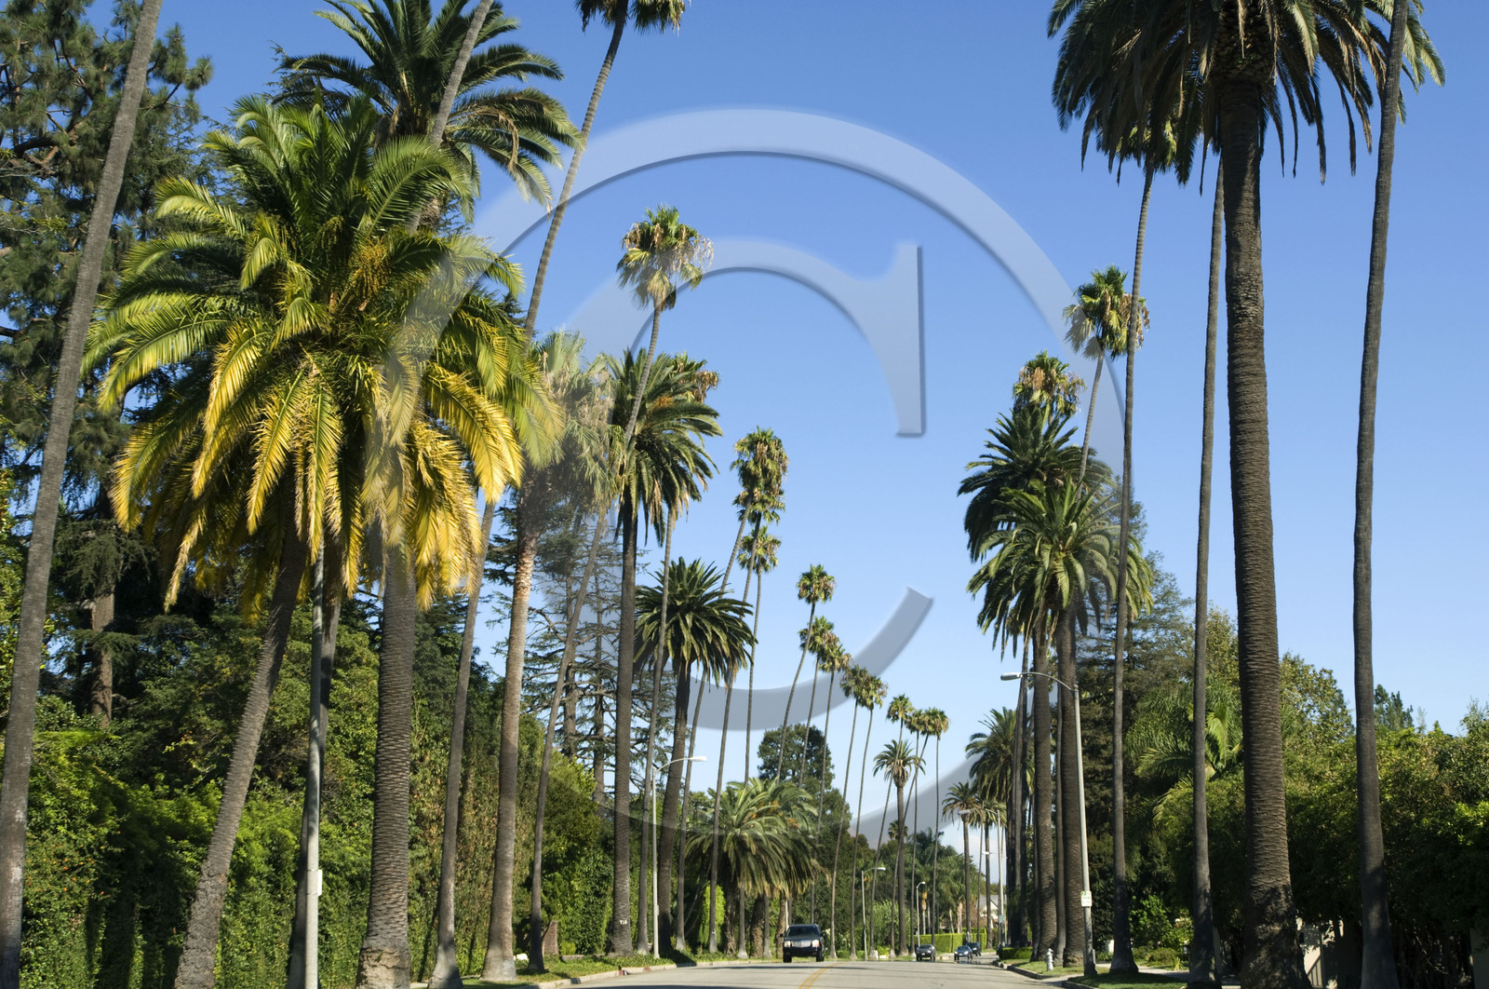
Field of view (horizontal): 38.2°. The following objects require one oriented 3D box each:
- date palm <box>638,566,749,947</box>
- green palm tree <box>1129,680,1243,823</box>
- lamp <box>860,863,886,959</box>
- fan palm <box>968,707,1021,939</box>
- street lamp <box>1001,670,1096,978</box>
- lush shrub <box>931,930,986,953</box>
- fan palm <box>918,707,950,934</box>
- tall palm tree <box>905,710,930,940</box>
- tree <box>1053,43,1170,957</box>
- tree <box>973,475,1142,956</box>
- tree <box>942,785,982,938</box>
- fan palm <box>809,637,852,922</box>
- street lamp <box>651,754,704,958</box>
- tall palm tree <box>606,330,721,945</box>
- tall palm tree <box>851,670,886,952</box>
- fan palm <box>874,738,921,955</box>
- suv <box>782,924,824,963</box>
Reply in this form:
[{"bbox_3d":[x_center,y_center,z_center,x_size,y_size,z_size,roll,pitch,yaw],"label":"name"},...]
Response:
[{"bbox_3d":[-2.431,12.771,105.957,5.638,19.600,5.638,-1,-12,0],"label":"date palm"},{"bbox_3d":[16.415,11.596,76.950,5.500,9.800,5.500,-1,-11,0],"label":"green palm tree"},{"bbox_3d":[12.751,40.584,208.696,2.400,9.000,0.350,-4,-12,11],"label":"lamp"},{"bbox_3d":[18.774,23.563,151.687,5.940,16.970,6.000,-1,-11,0],"label":"fan palm"},{"bbox_3d":[9.105,9.820,64.499,2.529,9.110,0.380,-2,-12,5],"label":"street lamp"},{"bbox_3d":[27.977,58.229,280.000,7.000,2.800,3.000,1,-12,-10],"label":"lush shrub"},{"bbox_3d":[23.464,40.595,260.955,3.561,29.630,3.561,-1,-12,0],"label":"fan palm"},{"bbox_3d":[20.598,39.639,252.871,3.313,28.780,3.313,-1,-12,0],"label":"tall palm tree"},{"bbox_3d":[13.688,0.042,71.059,4.680,30.780,4.000,-1,-11,0],"label":"tree"},{"bbox_3d":[11.756,8.214,79.300,6.588,18.060,6.588,-1,-12,0],"label":"tree"},{"bbox_3d":[29.700,49.976,290.192,5.372,22.000,5.372,-1,-12,0],"label":"tree"},{"bbox_3d":[7.149,25.616,182.626,4.100,27.000,3.400,-1,-11,0],"label":"fan palm"},{"bbox_3d":[-3.044,16.808,99.925,2.450,9.310,0.360,-2,-12,6],"label":"street lamp"},{"bbox_3d":[-3.985,6.524,94.702,6.016,27.080,6.016,-1,-12,0],"label":"tall palm tree"},{"bbox_3d":[12.468,32.315,216.807,4.510,28.250,3.700,-1,-11,0],"label":"tall palm tree"},{"bbox_3d":[18.365,40.681,247.445,5.800,24.600,5.600,-1,-11,0],"label":"fan palm"},{"bbox_3d":[3.164,24.197,115.632,2.030,1.900,5.100,-2,-12,5],"label":"suv"}]

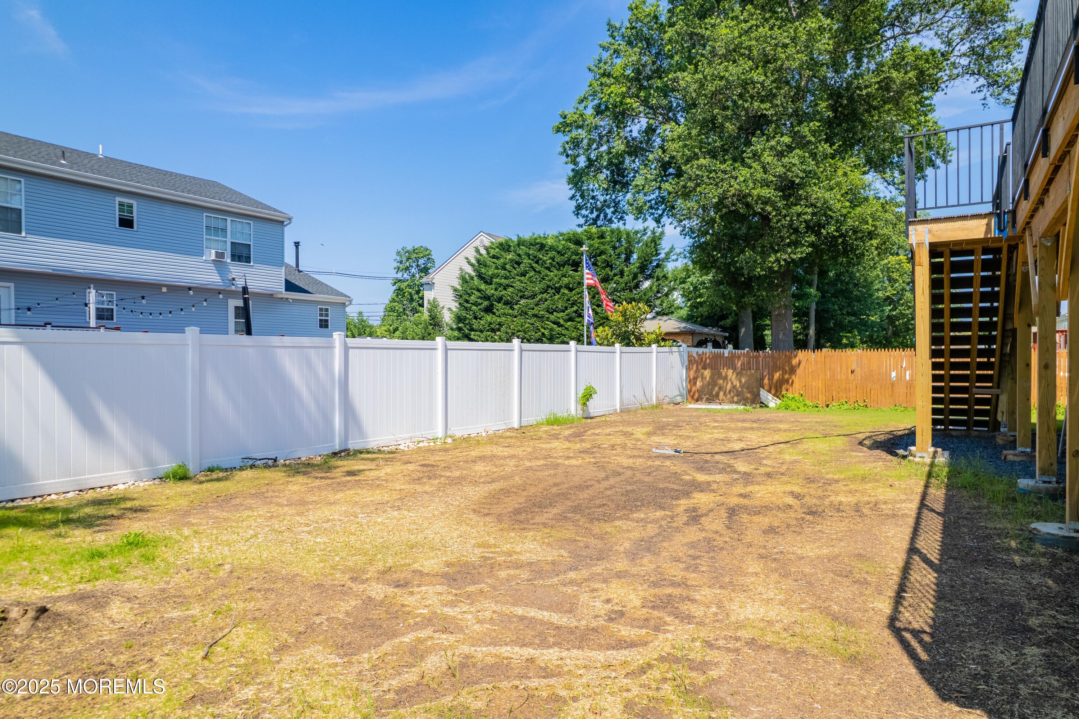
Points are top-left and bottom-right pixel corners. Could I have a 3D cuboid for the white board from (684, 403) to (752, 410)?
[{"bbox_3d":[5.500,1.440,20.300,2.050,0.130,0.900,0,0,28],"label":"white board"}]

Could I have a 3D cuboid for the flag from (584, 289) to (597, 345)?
[{"bbox_3d":[1.430,-1.120,18.400,0.360,1.620,0.200,0,0,6],"label":"flag"}]

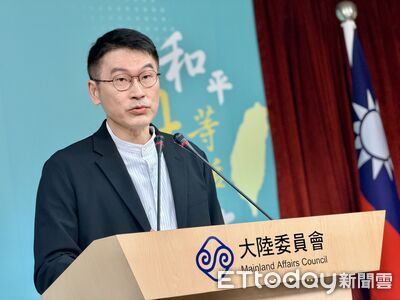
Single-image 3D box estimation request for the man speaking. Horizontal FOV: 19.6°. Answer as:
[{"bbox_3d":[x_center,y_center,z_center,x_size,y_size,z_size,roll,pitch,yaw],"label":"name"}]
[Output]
[{"bbox_3d":[-0.095,0.565,2.740,0.550,1.730,0.430,-5,-3,-28],"label":"man speaking"}]

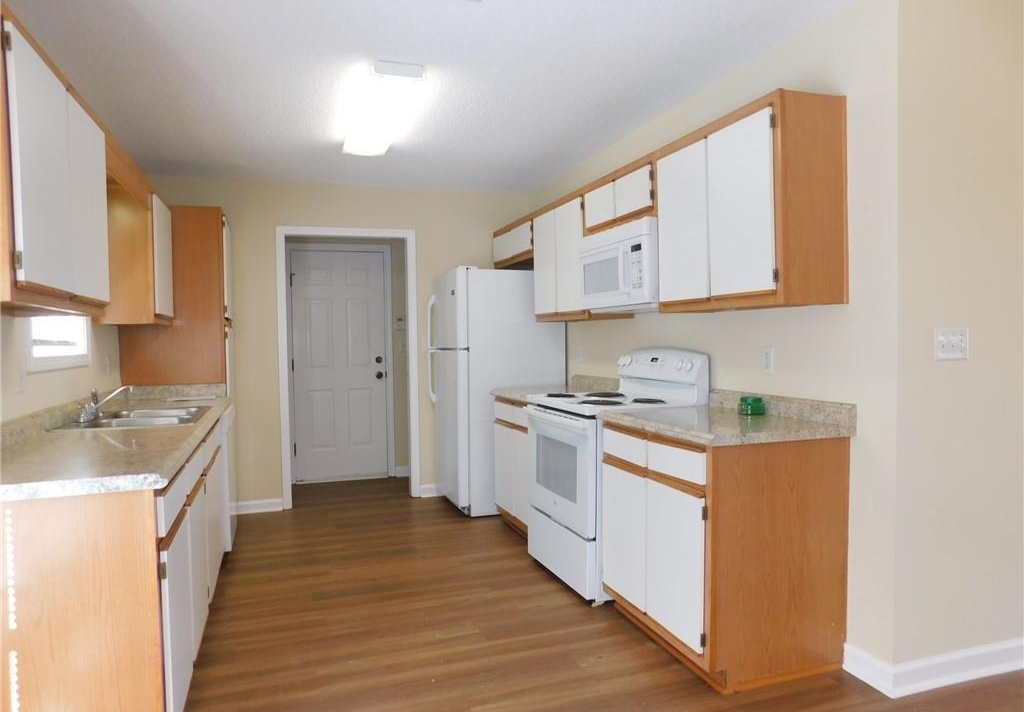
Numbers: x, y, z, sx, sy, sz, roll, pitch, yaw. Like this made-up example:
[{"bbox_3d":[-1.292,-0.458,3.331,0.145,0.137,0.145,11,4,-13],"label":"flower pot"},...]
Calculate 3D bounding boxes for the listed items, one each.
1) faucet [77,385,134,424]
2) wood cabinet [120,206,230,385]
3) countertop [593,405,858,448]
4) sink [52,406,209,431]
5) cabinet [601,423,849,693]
[{"bbox_3d":[-1.878,0.216,3.173,0.203,0.155,0.238,-1,1,-19],"label":"faucet"},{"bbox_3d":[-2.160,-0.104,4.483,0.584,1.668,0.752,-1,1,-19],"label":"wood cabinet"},{"bbox_3d":[0.824,0.276,2.789,0.630,0.048,0.825,-1,2,-19],"label":"countertop"},{"bbox_3d":[-1.714,0.365,3.147,0.540,0.180,0.810,-1,2,-19],"label":"sink"},{"bbox_3d":[0.834,0.731,2.813,0.617,0.870,0.807,-1,2,-19],"label":"cabinet"}]

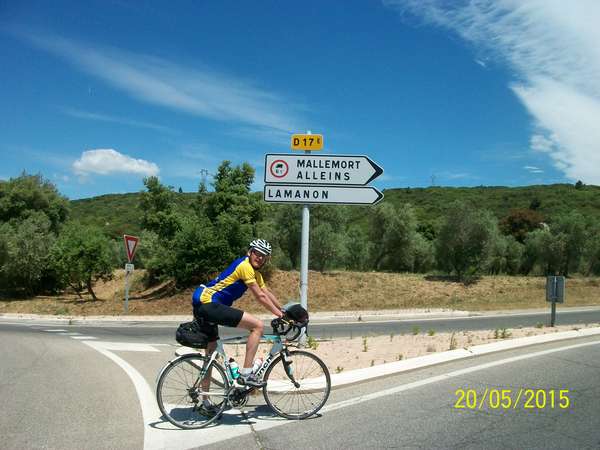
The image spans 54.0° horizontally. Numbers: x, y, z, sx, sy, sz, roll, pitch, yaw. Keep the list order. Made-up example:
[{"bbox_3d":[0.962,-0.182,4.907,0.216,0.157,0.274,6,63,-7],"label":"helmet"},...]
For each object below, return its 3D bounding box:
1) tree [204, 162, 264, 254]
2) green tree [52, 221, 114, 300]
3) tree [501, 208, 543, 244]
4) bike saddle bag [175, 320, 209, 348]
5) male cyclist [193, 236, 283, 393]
[{"bbox_3d":[-2.463,-0.456,21.500,2.500,3.900,2.400,2,-2,0],"label":"tree"},{"bbox_3d":[-6.246,1.053,17.000,2.000,2.300,1.900,2,-2,0],"label":"green tree"},{"bbox_3d":[13.970,0.471,37.000,2.763,3.014,2.763,2,-3,0],"label":"tree"},{"bbox_3d":[-0.958,0.989,5.300,0.310,0.220,0.190,3,-2,-23],"label":"bike saddle bag"},{"bbox_3d":[-0.560,0.980,5.550,0.900,1.650,0.540,3,-3,-24],"label":"male cyclist"}]

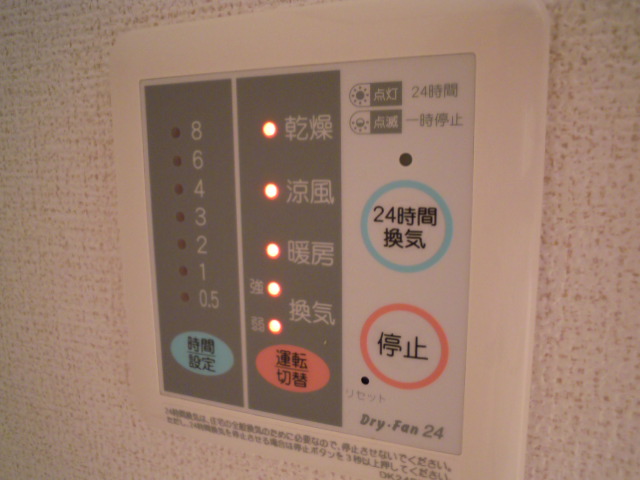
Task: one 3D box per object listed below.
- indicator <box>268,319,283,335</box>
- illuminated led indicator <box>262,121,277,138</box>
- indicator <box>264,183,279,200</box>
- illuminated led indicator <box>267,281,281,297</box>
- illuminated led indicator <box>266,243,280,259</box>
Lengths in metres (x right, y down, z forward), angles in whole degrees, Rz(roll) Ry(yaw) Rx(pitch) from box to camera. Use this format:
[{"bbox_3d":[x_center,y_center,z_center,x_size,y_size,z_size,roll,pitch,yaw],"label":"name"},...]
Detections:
[{"bbox_3d":[-0.012,0.023,0.137,0.004,0.004,0.002,3,10,22],"label":"indicator"},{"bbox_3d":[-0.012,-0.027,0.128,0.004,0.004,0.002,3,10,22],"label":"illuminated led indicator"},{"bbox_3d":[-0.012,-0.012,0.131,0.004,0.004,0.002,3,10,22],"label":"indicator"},{"bbox_3d":[-0.012,0.013,0.135,0.004,0.004,0.002,3,10,22],"label":"illuminated led indicator"},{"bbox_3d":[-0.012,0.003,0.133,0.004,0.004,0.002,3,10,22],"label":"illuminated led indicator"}]

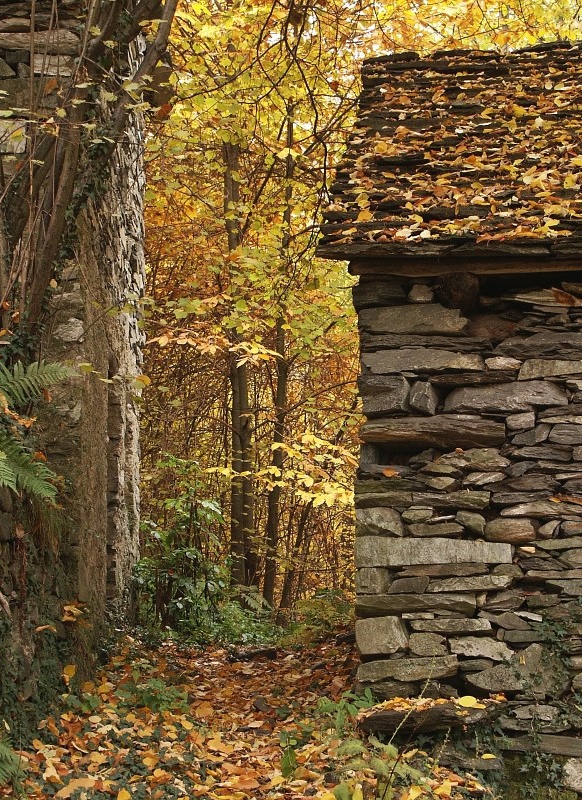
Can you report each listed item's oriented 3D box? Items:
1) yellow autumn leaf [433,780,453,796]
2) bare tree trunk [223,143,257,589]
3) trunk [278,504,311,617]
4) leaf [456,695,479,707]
[{"bbox_3d":[0.612,1.558,7.600,0.082,0.022,0.080,0,38,0],"label":"yellow autumn leaf"},{"bbox_3d":[-0.404,-0.352,15.000,0.230,4.000,0.220,-2,0,0],"label":"bare tree trunk"},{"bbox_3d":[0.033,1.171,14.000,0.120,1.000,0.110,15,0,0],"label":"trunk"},{"bbox_3d":[0.734,1.255,7.900,0.082,0.014,0.080,0,29,0],"label":"leaf"}]

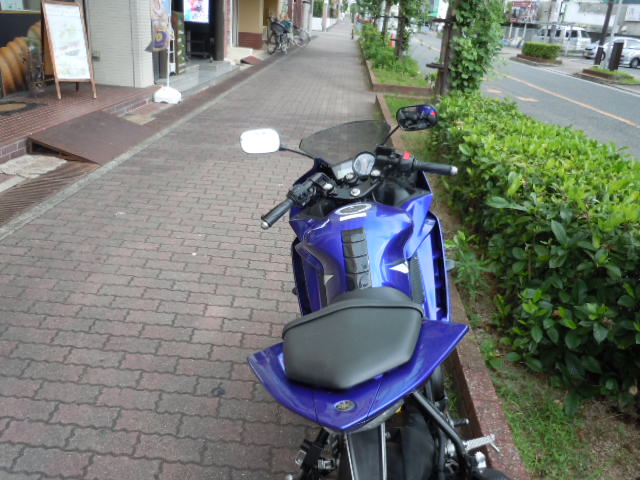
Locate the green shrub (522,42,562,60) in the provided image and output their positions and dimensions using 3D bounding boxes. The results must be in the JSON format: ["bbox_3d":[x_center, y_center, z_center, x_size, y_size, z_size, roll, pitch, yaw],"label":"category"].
[{"bbox_3d":[11.501,-9.871,26.998,1.050,0.680,2.900,5,24,1],"label":"green shrub"}]

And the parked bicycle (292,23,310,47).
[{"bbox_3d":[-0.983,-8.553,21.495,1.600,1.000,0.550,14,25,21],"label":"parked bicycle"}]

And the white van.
[{"bbox_3d":[22.018,-18.415,47.252,1.700,1.950,4.550,-10,28,-30],"label":"white van"}]

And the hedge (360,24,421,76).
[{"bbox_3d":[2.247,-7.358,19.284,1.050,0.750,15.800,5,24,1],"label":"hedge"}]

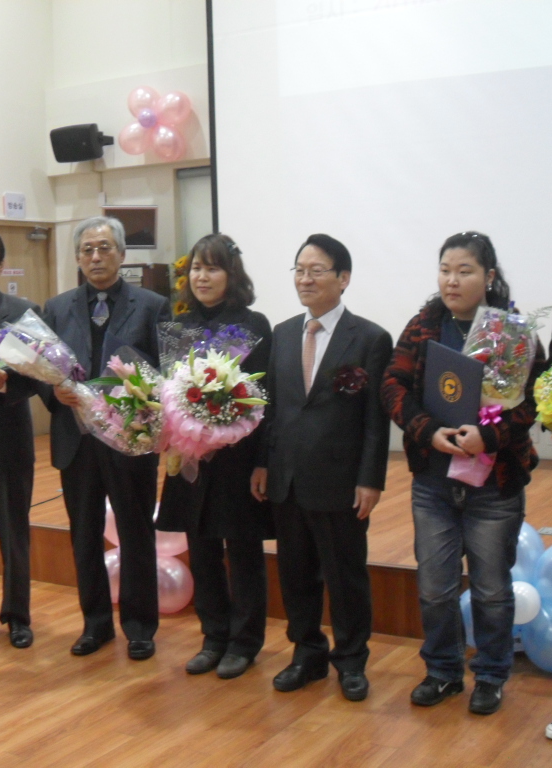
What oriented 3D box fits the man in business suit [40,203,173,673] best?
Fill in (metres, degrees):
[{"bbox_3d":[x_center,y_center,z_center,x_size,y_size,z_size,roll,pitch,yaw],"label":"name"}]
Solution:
[{"bbox_3d":[-0.691,0.207,4.089,0.540,1.718,0.360,0,5,13],"label":"man in business suit"}]

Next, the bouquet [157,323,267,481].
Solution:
[{"bbox_3d":[-0.229,0.066,3.670,0.380,0.500,0.310,0,20,14],"label":"bouquet"}]

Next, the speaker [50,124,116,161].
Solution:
[{"bbox_3d":[-1.533,-1.886,8.120,0.370,0.240,0.280,2,30,35],"label":"speaker"}]

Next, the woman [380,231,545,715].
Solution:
[{"bbox_3d":[0.633,0.287,3.519,0.550,1.599,0.440,2,5,31],"label":"woman"}]

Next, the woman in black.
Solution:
[{"bbox_3d":[-0.236,0.260,3.862,0.460,1.631,0.370,1,5,26],"label":"woman in black"}]

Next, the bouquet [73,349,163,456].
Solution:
[{"bbox_3d":[-0.601,0.069,3.850,0.360,0.380,0.340,-3,7,-24],"label":"bouquet"}]

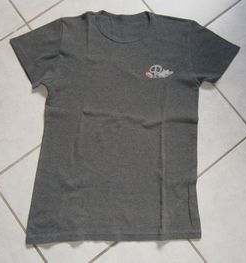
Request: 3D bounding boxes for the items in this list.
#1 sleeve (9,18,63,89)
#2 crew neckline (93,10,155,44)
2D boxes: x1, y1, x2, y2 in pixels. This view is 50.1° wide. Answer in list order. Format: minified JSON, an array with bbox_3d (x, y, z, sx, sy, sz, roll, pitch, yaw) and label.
[{"bbox_3d":[-0.262,-0.235,0.775,0.150,0.025,0.220,2,80,-1],"label":"sleeve"},{"bbox_3d":[0.000,-0.316,0.795,0.187,0.022,0.110,2,80,-1],"label":"crew neckline"}]

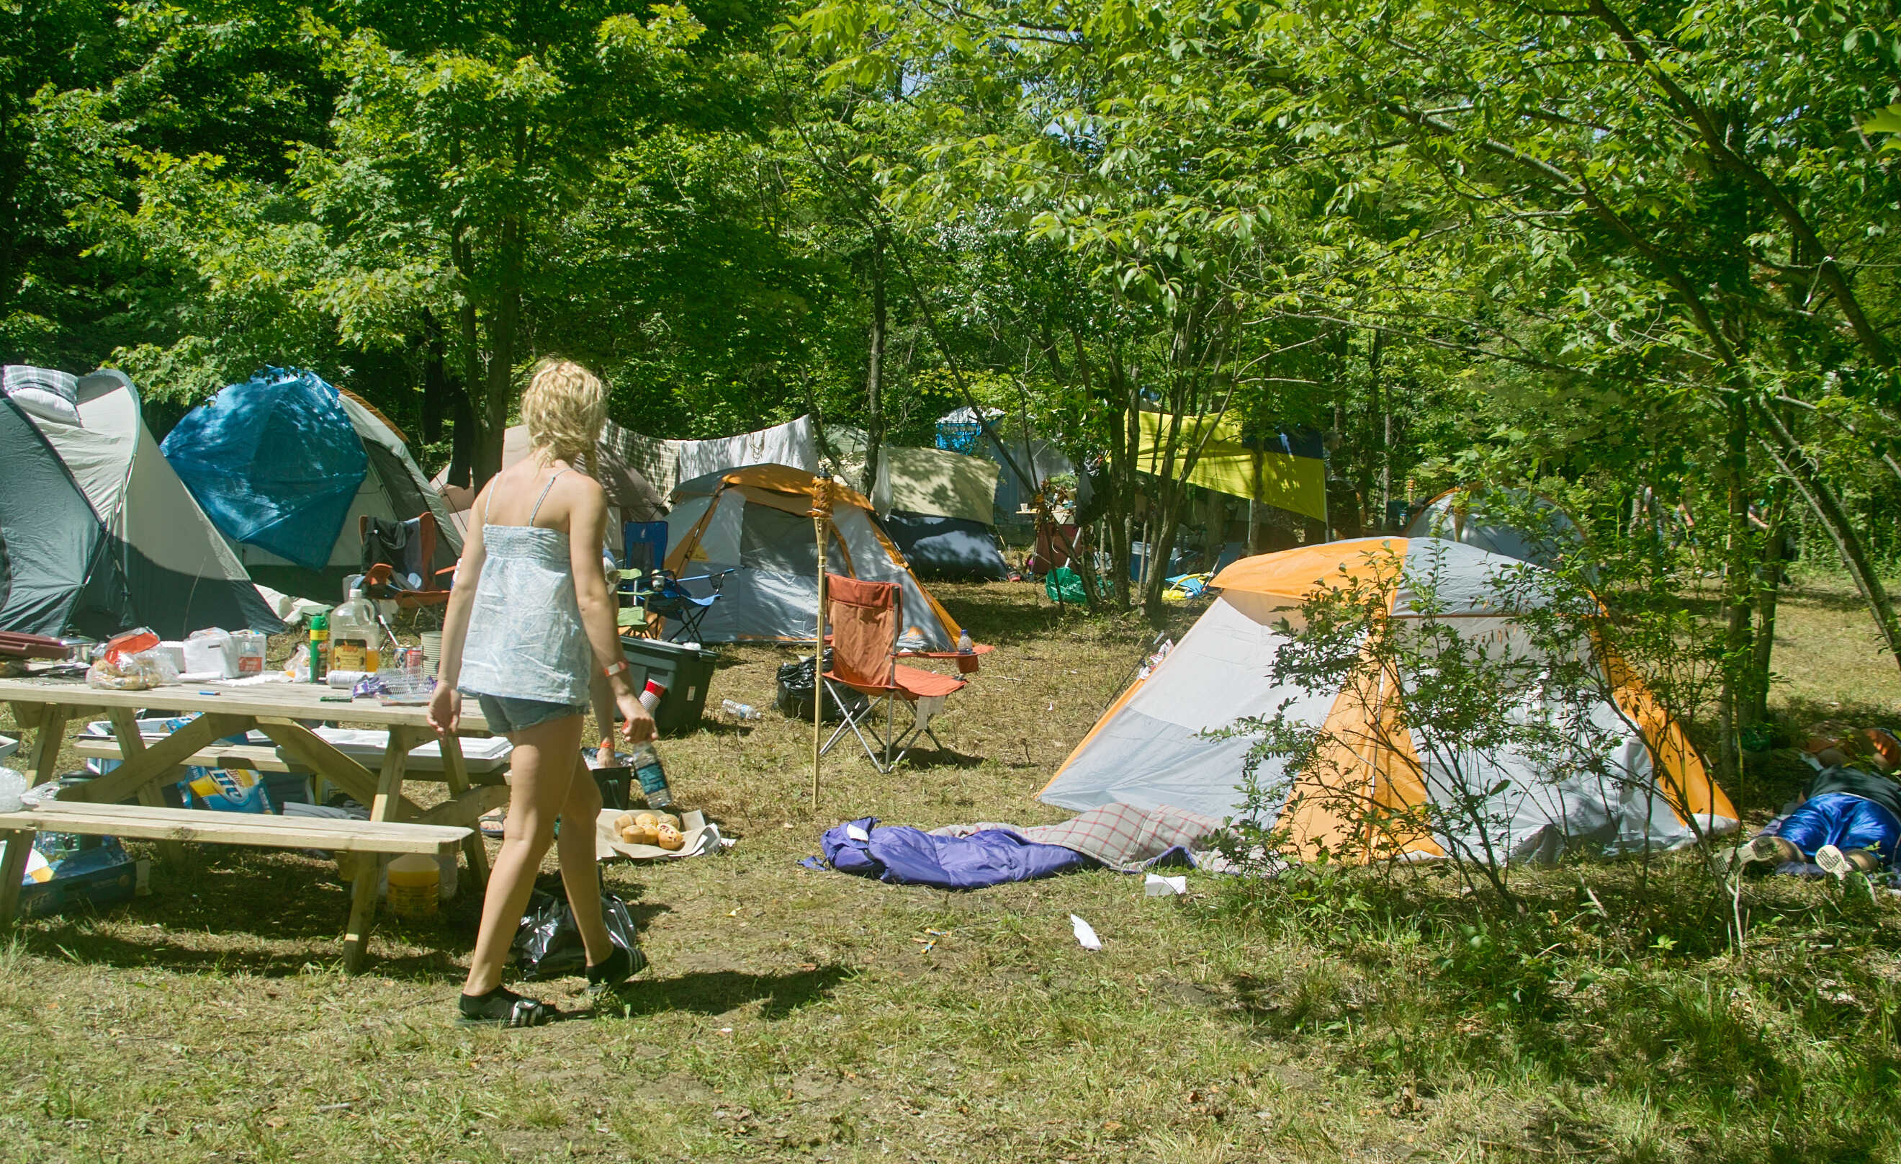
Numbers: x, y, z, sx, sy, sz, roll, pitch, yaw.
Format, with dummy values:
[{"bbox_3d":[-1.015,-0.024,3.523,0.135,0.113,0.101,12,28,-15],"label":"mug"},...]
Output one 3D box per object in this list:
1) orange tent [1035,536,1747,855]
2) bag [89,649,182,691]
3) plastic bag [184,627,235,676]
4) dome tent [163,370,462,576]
[{"bbox_3d":[1.933,0.402,9.049,2.250,1.190,2.050,-1,5,-37],"label":"orange tent"},{"bbox_3d":[-2.623,0.281,6.611,0.275,0.125,0.200,2,4,7],"label":"bag"},{"bbox_3d":[-2.498,0.238,6.941,0.170,0.150,0.160,2,4,7],"label":"plastic bag"},{"bbox_3d":[-6.168,-0.914,19.683,3.100,2.100,2.900,-1,4,-9],"label":"dome tent"}]

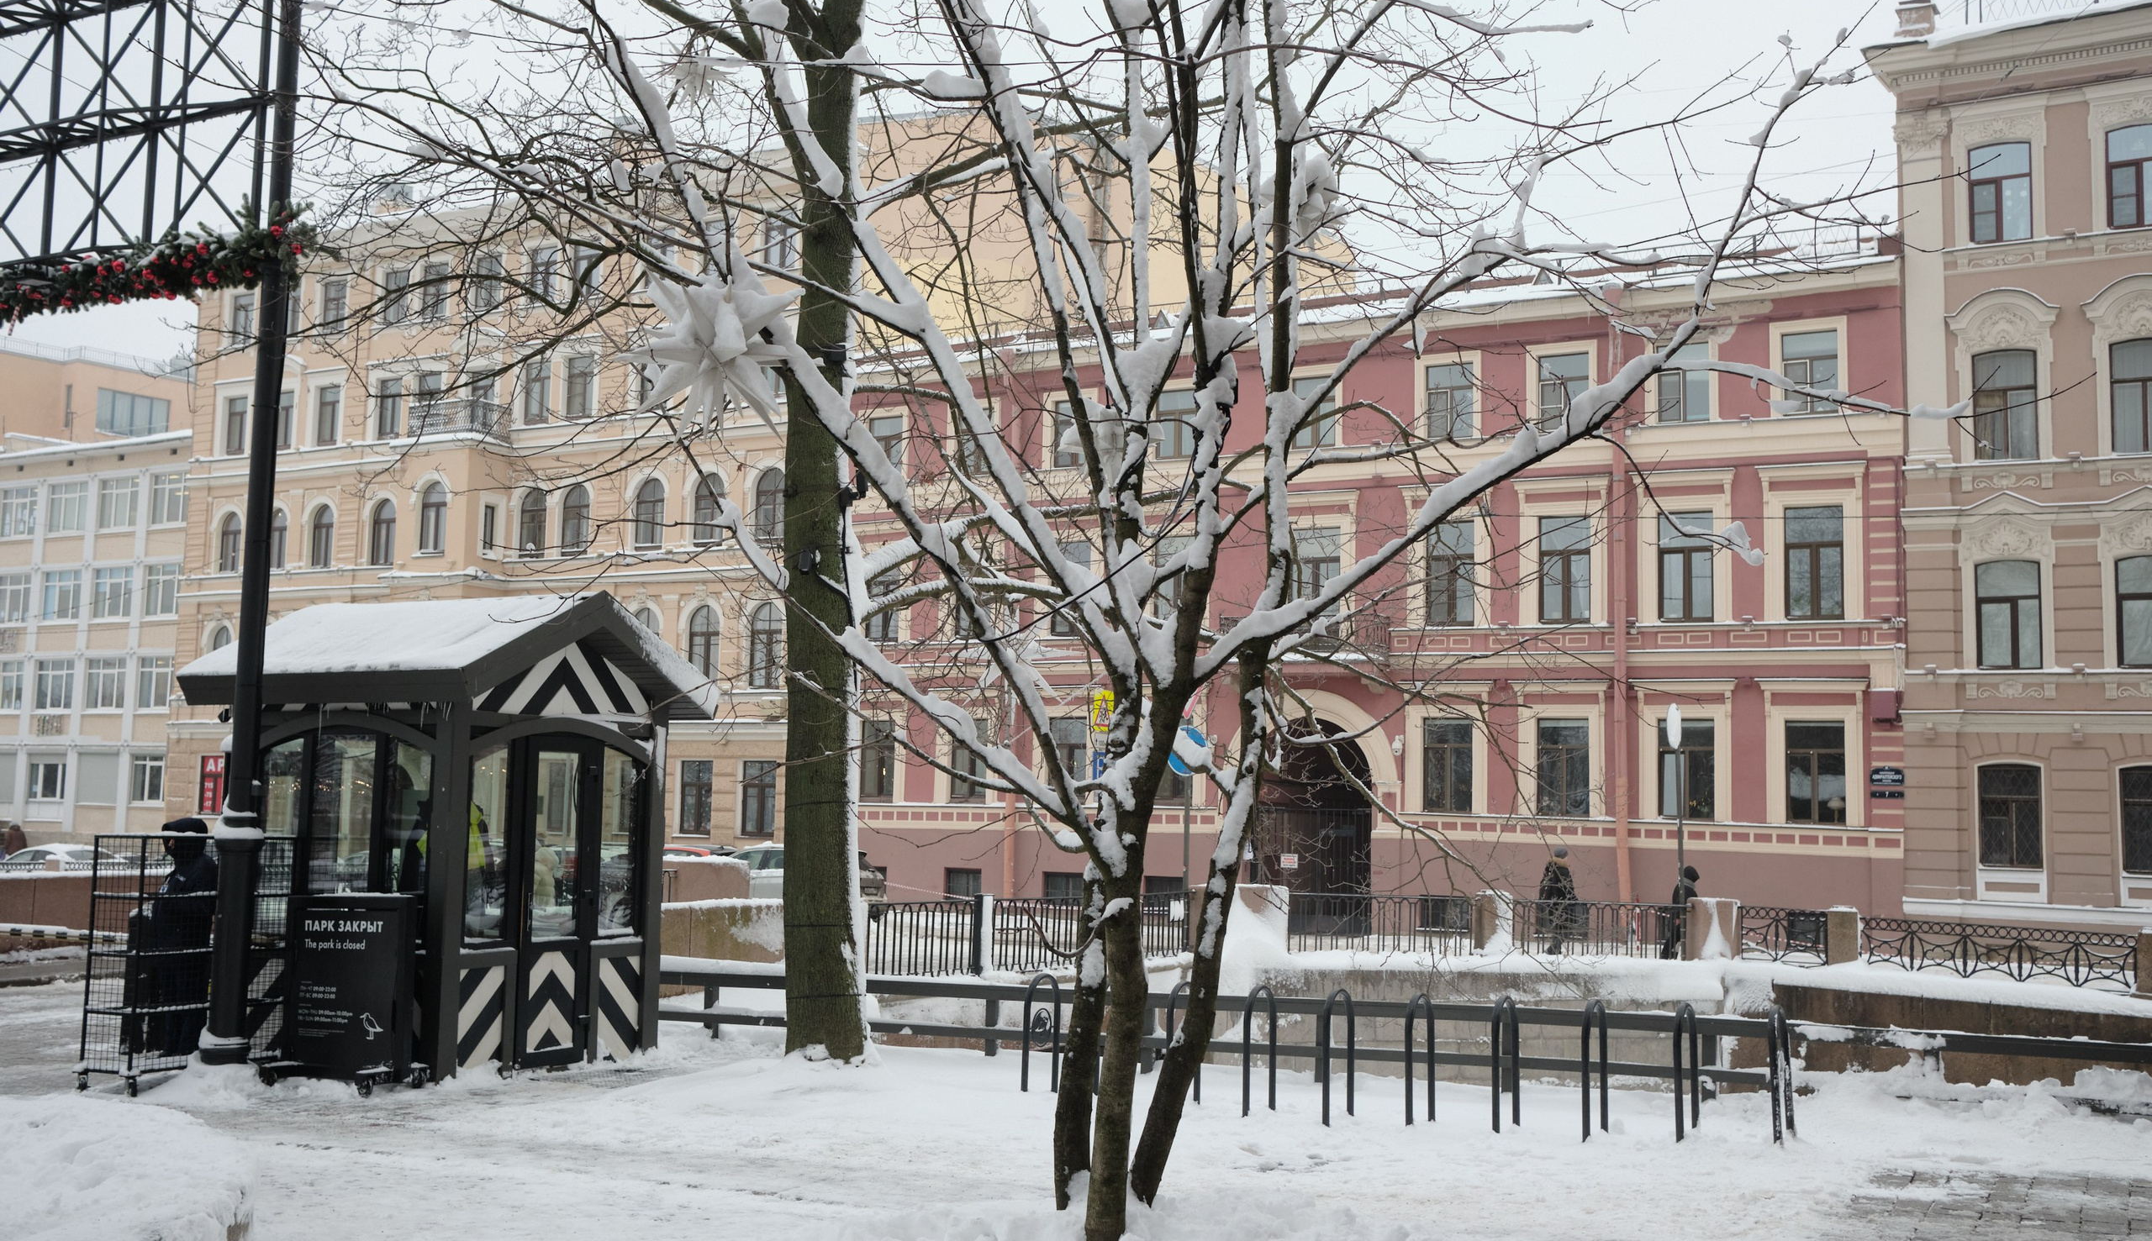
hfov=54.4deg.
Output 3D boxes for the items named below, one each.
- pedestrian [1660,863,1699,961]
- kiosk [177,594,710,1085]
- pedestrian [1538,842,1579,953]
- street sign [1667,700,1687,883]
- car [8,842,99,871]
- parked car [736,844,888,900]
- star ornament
[{"bbox_3d":[9.117,4.453,31.600,0.600,1.540,0.520,-1,-6,23],"label":"pedestrian"},{"bbox_3d":[-4.737,1.542,15.825,2.982,3.404,2.603,-2,-7,31],"label":"kiosk"},{"bbox_3d":[7.394,4.278,32.000,0.500,1.680,0.580,-1,-6,20],"label":"pedestrian"},{"bbox_3d":[9.005,3.180,31.300,0.120,3.850,0.680,1,-6,2],"label":"street sign"},{"bbox_3d":[-24.572,6.164,51.000,4.500,1.450,1.800,-2,-7,32],"label":"car"},{"bbox_3d":[-5.374,5.404,43.000,4.500,1.520,1.820,-2,-7,31],"label":"parked car"},{"bbox_3d":[-1.545,-1.154,8.900,0.670,0.670,0.670,2,-6,-10],"label":"star ornament"}]

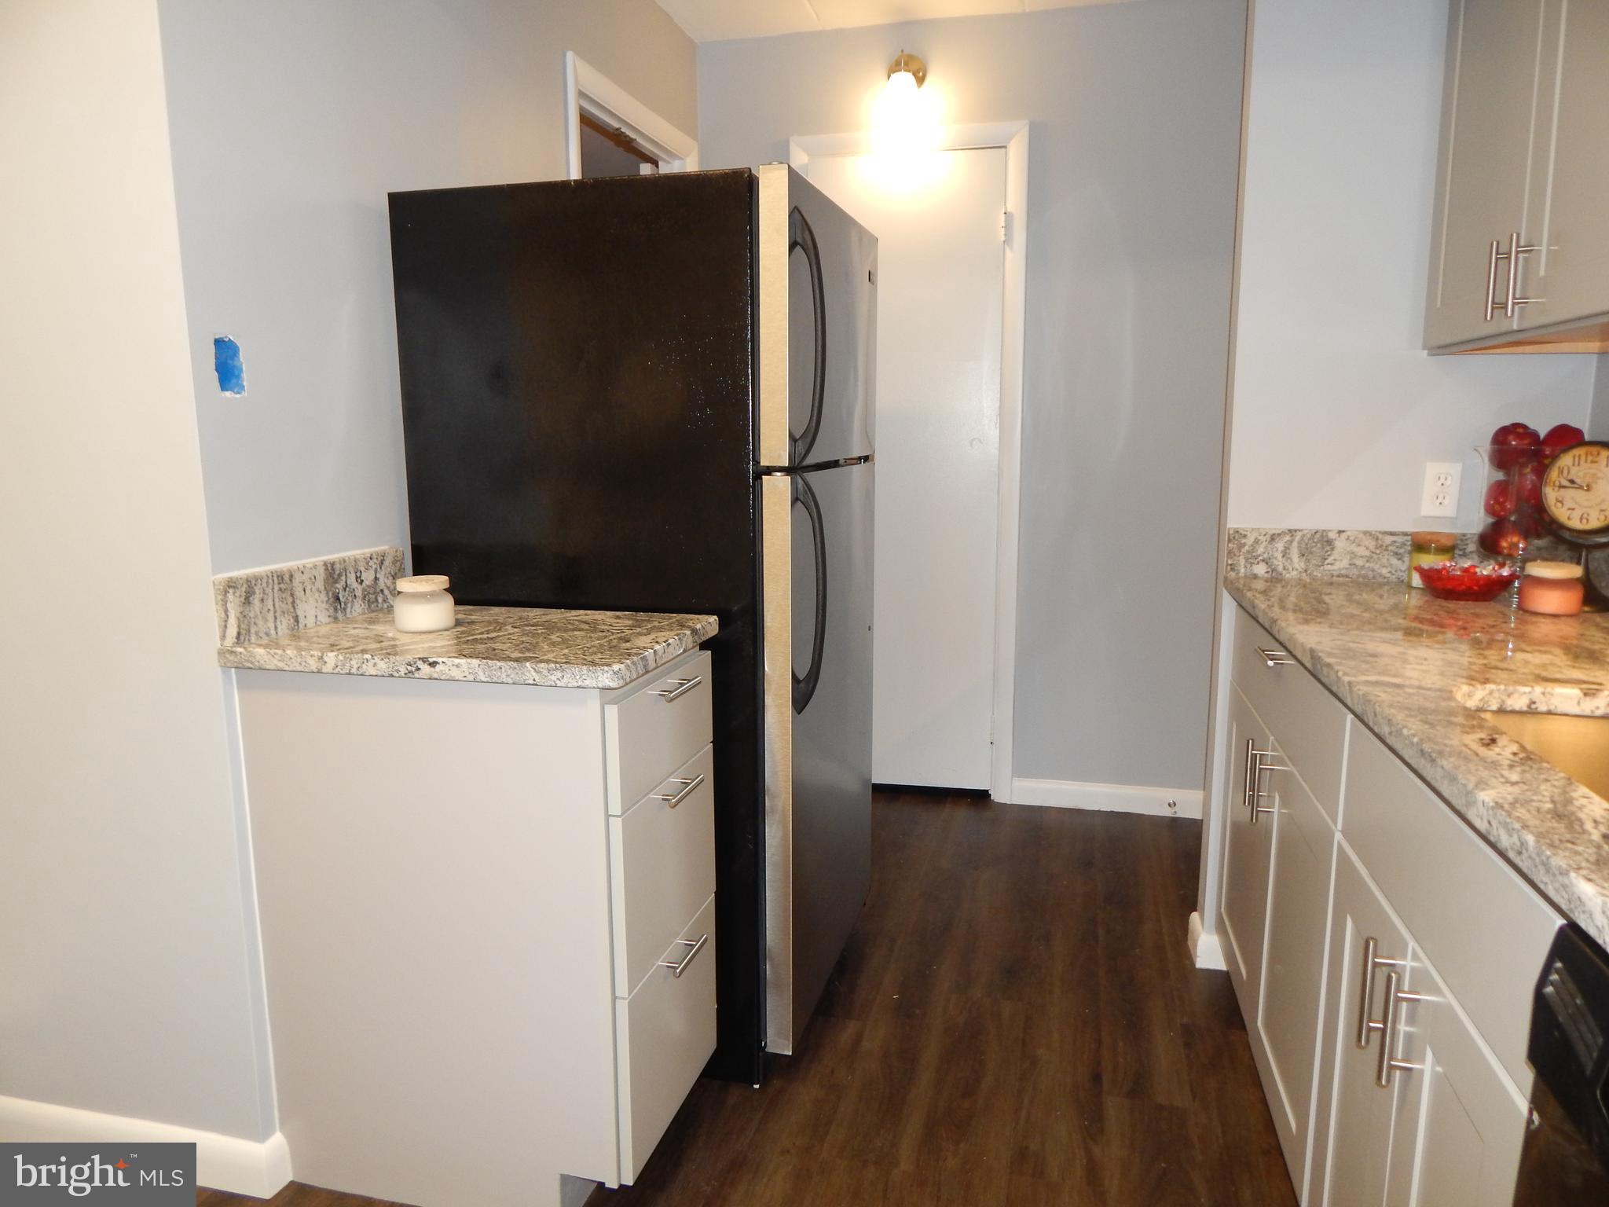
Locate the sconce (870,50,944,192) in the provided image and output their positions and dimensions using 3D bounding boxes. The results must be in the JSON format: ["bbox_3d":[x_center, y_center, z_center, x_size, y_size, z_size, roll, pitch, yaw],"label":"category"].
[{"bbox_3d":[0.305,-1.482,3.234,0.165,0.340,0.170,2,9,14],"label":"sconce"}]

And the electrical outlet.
[{"bbox_3d":[1.312,-0.233,2.201,0.070,0.114,0.010,2,9,14],"label":"electrical outlet"}]

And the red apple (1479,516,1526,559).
[{"bbox_3d":[1.329,-0.124,2.036,0.080,0.078,0.080,2,9,14],"label":"red apple"}]

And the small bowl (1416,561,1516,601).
[{"bbox_3d":[1.238,-0.042,2.004,0.175,0.062,0.175,2,9,14],"label":"small bowl"}]

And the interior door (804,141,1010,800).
[{"bbox_3d":[0.317,-0.396,3.497,0.620,2.045,0.040,2,9,14],"label":"interior door"}]

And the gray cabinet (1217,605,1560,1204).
[{"bbox_3d":[1.058,0.534,1.543,0.640,0.870,1.610,2,9,14],"label":"gray cabinet"}]

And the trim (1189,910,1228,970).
[{"bbox_3d":[0.953,0.782,2.519,0.065,0.085,0.155,2,9,14],"label":"trim"}]

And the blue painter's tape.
[{"bbox_3d":[-0.839,-0.348,1.572,0.006,0.086,0.056,2,9,14],"label":"blue painter's tape"}]

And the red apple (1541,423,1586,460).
[{"bbox_3d":[1.432,-0.302,2.015,0.078,0.075,0.078,2,9,14],"label":"red apple"}]

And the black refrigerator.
[{"bbox_3d":[-0.277,0.031,2.303,0.785,1.645,0.730,2,9,14],"label":"black refrigerator"}]

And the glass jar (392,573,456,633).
[{"bbox_3d":[-0.620,-0.002,1.739,0.112,0.078,0.112,0,9,0],"label":"glass jar"}]

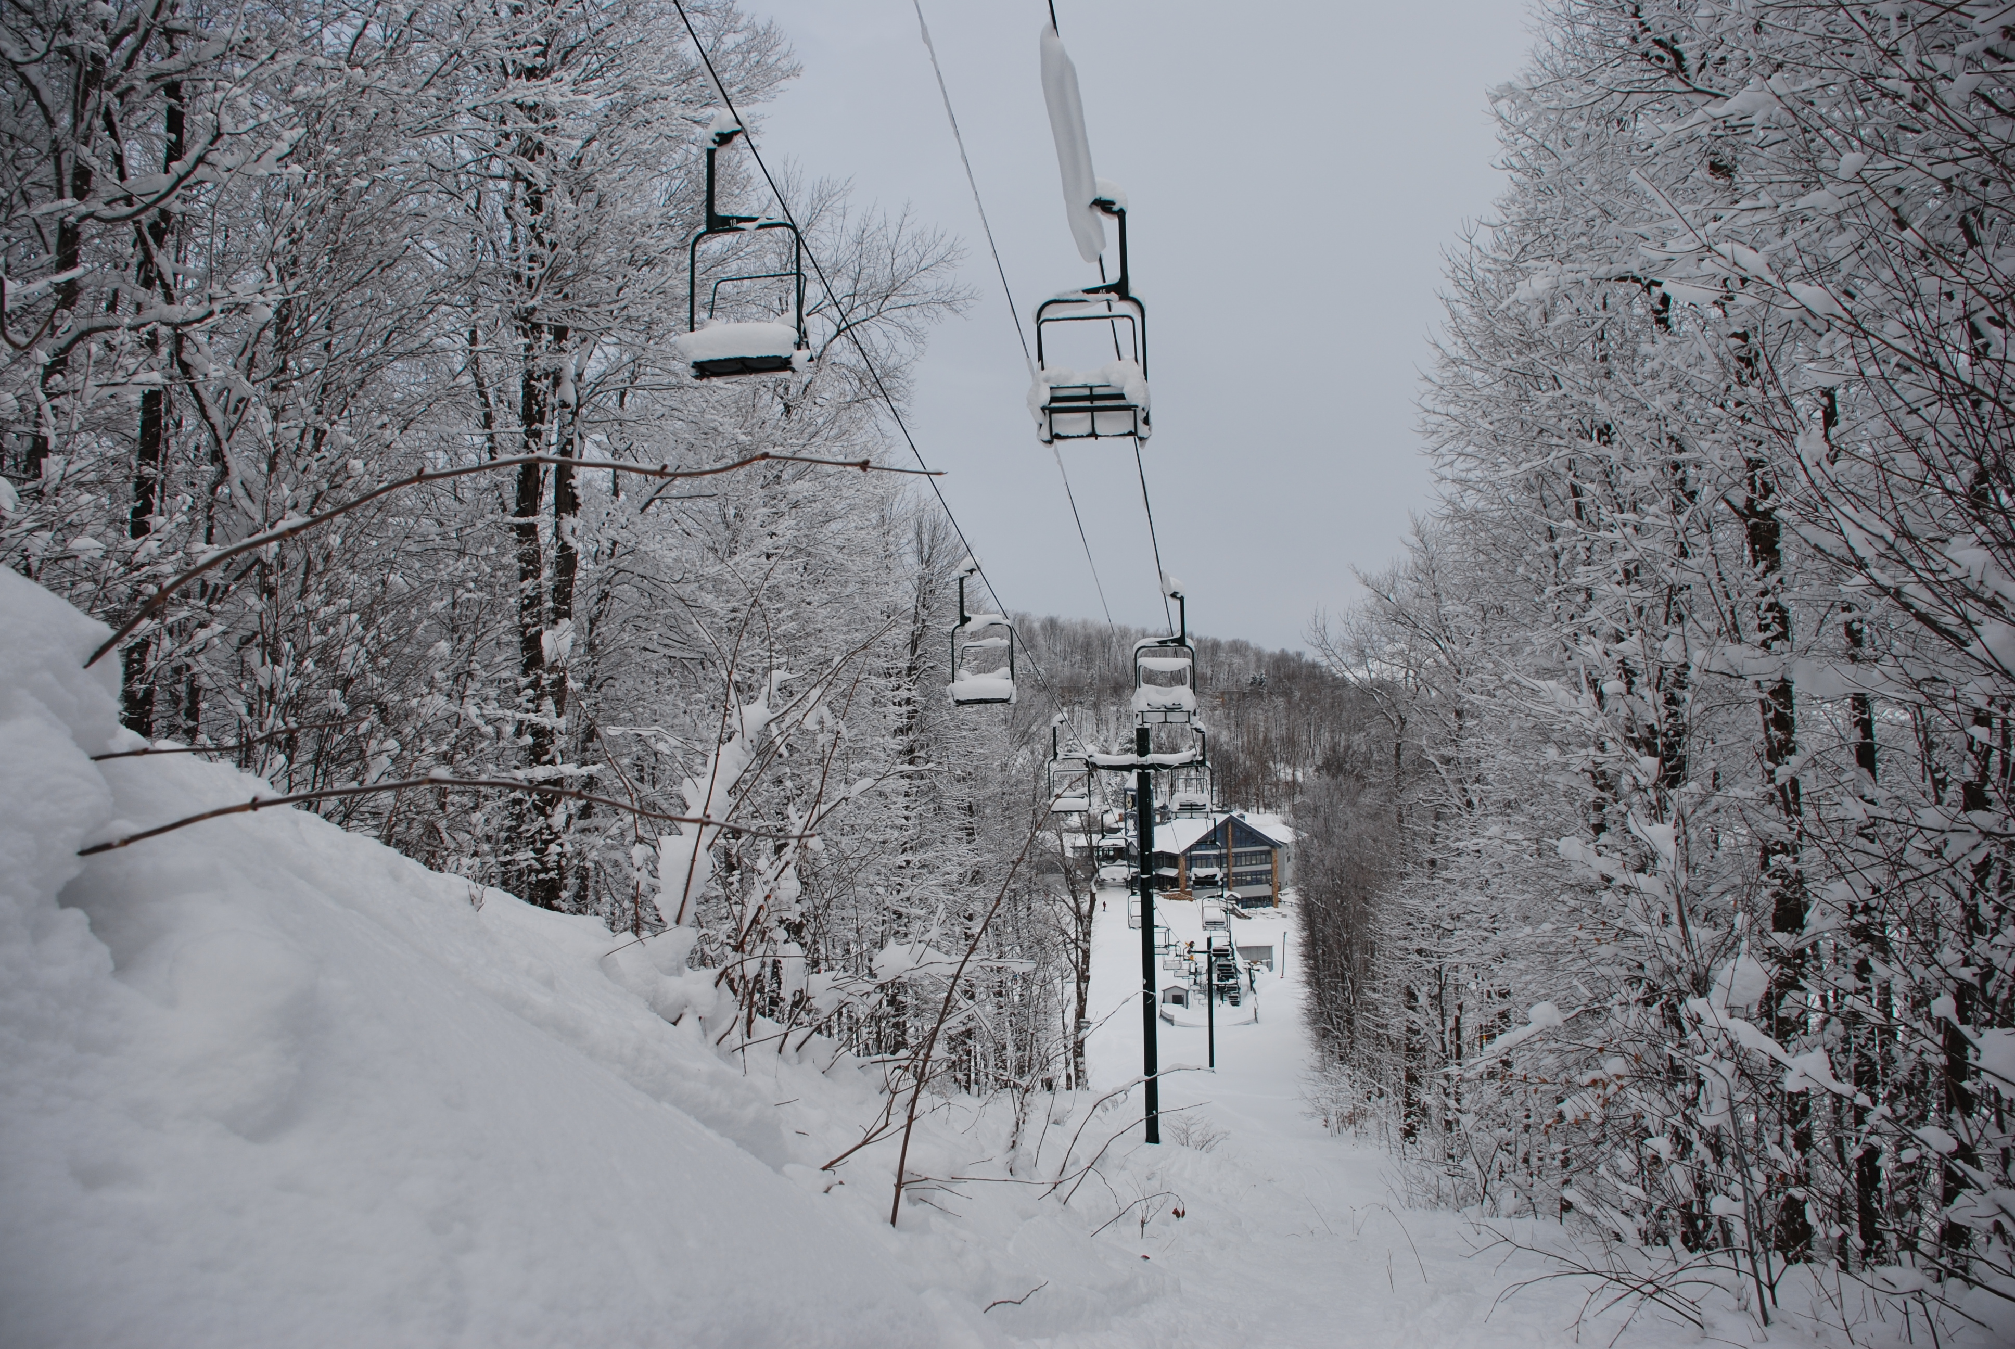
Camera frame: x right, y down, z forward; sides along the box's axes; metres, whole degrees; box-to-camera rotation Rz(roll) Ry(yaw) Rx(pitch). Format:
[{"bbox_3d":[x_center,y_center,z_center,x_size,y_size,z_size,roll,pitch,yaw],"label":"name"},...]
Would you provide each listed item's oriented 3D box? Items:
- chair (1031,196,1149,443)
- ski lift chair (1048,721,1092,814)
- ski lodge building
[{"bbox_3d":[0.865,-3.666,15.800,1.200,2.550,0.800,-1,-2,10],"label":"chair"},{"bbox_3d":[1.730,2.589,42.000,1.200,2.550,0.800,-1,-2,10],"label":"ski lift chair"},{"bbox_3d":[37.805,32.361,268.000,22.000,15.800,19.000,-1,-2,-10],"label":"ski lodge building"}]

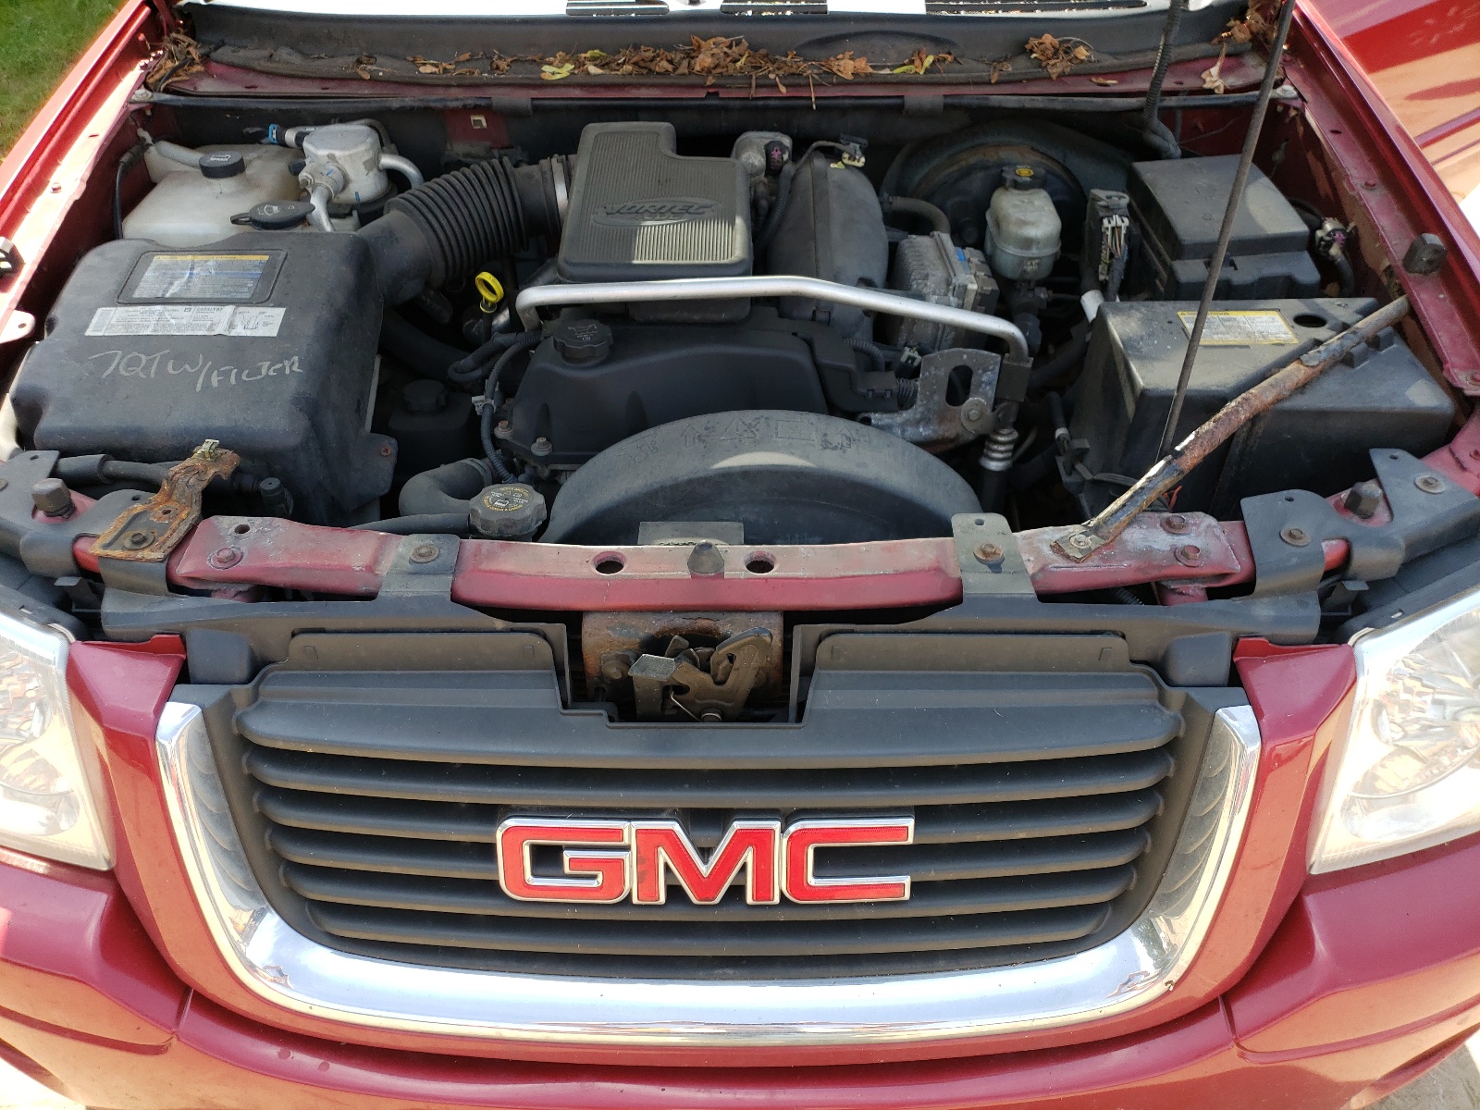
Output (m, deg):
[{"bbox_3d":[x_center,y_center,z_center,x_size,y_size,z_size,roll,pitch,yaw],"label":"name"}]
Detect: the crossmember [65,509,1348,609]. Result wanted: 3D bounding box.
[{"bbox_3d":[-0.029,0.000,0.974,1.091,0.053,0.097,0,40,0],"label":"crossmember"}]

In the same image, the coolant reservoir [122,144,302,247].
[{"bbox_3d":[-0.637,-0.398,1.437,0.184,0.204,0.219,0,40,0],"label":"coolant reservoir"}]

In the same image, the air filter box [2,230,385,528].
[{"bbox_3d":[-0.556,-0.170,1.241,0.357,0.240,0.347,0,40,0],"label":"air filter box"}]

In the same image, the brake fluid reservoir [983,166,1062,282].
[{"bbox_3d":[0.354,-0.417,1.421,0.084,0.120,0.107,0,40,0],"label":"brake fluid reservoir"}]

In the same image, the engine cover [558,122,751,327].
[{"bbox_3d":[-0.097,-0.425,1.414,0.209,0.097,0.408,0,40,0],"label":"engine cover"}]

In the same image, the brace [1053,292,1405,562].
[{"bbox_3d":[0.483,-0.131,1.037,0.530,0.051,0.043,-33,49,-24],"label":"brace"}]

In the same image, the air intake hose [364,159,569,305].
[{"bbox_3d":[-0.337,-0.416,1.435,0.250,0.128,0.138,-21,44,-23],"label":"air intake hose"}]

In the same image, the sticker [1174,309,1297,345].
[{"bbox_3d":[0.546,-0.250,1.222,0.116,0.003,0.066,0,48,0],"label":"sticker"}]

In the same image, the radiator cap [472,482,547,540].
[{"bbox_3d":[-0.208,-0.038,0.991,0.067,0.028,0.067,0,40,0],"label":"radiator cap"}]

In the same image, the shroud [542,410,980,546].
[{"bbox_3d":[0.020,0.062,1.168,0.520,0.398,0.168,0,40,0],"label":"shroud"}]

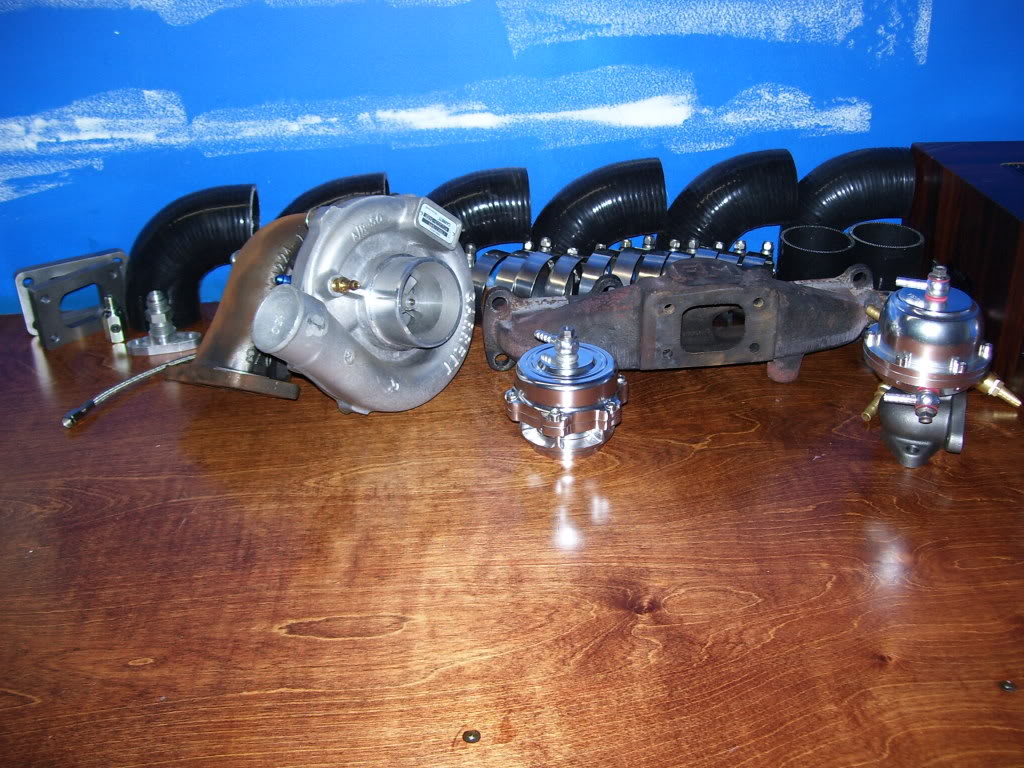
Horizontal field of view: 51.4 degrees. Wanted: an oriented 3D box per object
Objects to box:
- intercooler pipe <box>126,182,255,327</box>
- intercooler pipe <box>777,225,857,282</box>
[{"bbox_3d":[-0.319,-0.128,1.051,0.140,0.136,0.073,-2,29,-5],"label":"intercooler pipe"},{"bbox_3d":[0.310,-0.115,1.098,0.073,0.074,0.073,0,29,0],"label":"intercooler pipe"}]

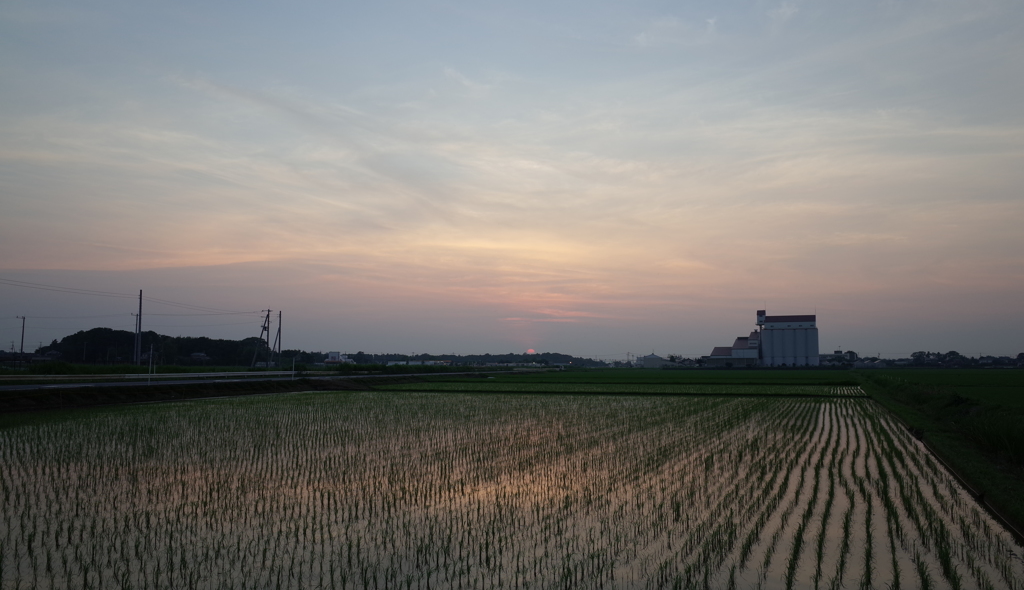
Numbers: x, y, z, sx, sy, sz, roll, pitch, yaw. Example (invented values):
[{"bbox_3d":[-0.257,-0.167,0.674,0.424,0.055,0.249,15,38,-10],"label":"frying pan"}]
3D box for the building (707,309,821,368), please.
[{"bbox_3d":[149.300,27.021,477.456,63.000,33.000,20.000,-2,-5,22],"label":"building"}]

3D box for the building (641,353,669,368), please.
[{"bbox_3d":[84.500,38.728,472.421,13.500,9.200,16.000,-2,-5,21],"label":"building"}]

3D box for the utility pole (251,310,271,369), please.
[{"bbox_3d":[-44.600,8.429,140.599,3.300,11.600,1.600,-1,-5,11],"label":"utility pole"}]

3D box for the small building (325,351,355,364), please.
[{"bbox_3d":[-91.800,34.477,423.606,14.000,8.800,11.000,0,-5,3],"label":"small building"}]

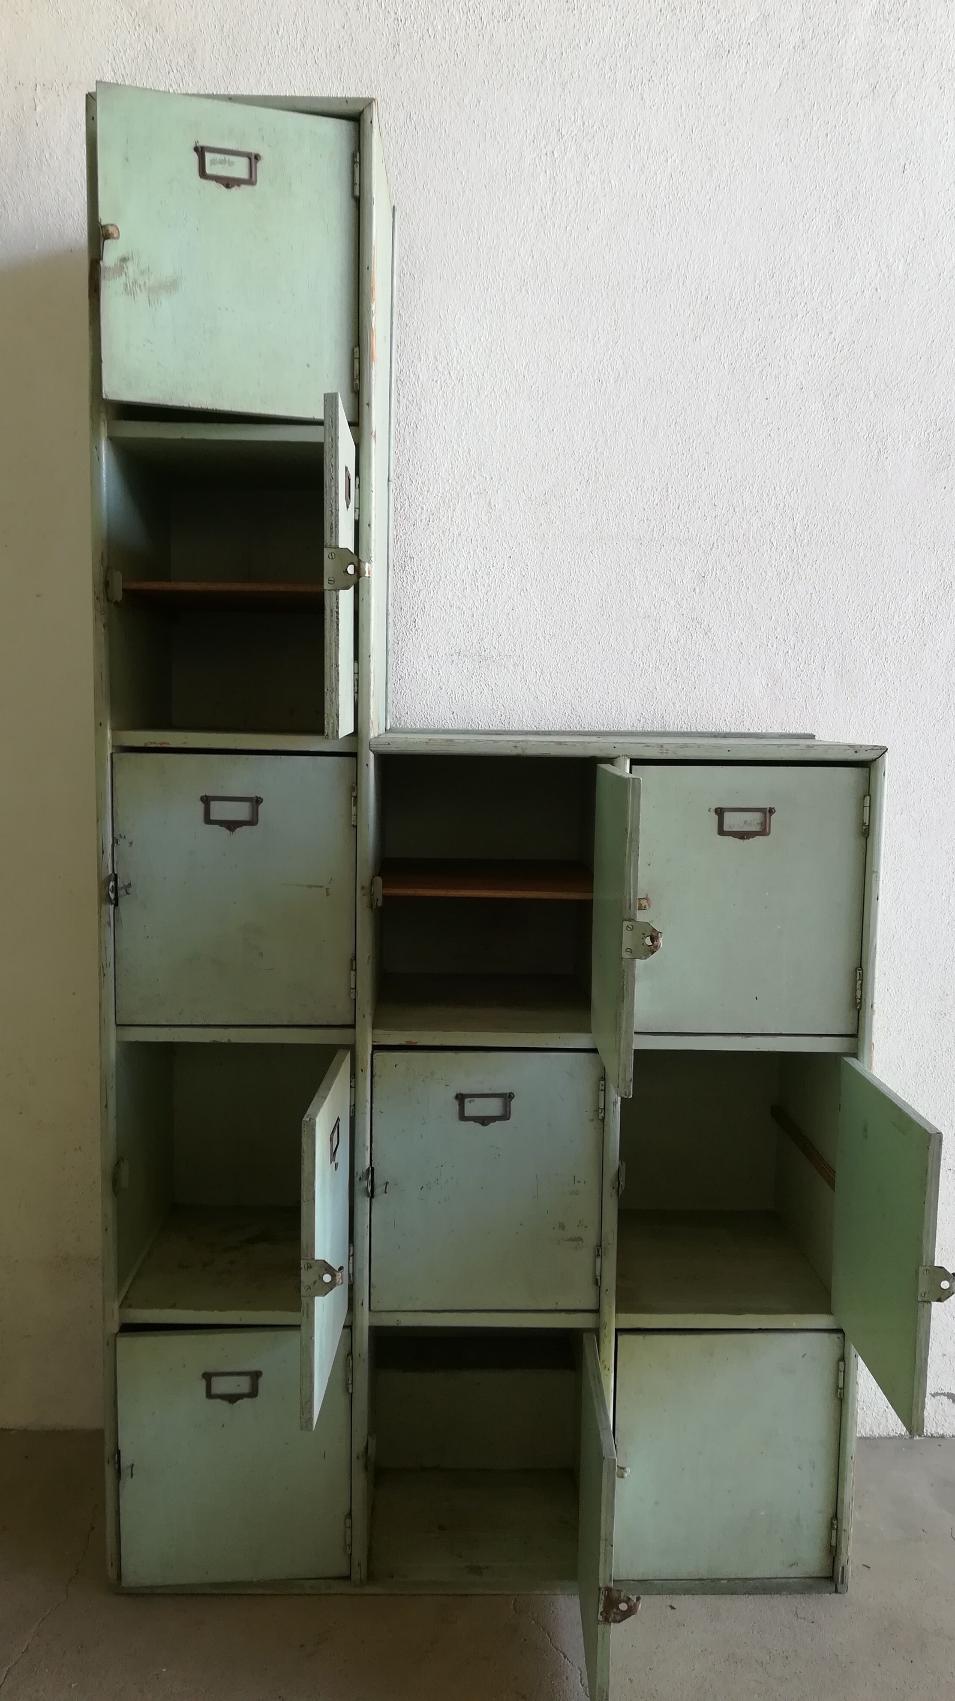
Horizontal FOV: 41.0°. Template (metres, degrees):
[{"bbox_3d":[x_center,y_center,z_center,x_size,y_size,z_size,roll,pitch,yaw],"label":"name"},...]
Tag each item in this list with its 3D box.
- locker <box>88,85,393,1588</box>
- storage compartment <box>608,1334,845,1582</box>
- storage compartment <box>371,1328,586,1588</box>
[{"bbox_3d":[-0.353,0.037,2.055,0.396,2.176,0.436,1,6,-1],"label":"locker"},{"bbox_3d":[0.376,0.905,2.158,0.344,0.407,0.412,1,6,-1],"label":"storage compartment"},{"bbox_3d":[0.003,0.899,2.151,0.348,0.407,0.412,1,6,-1],"label":"storage compartment"}]

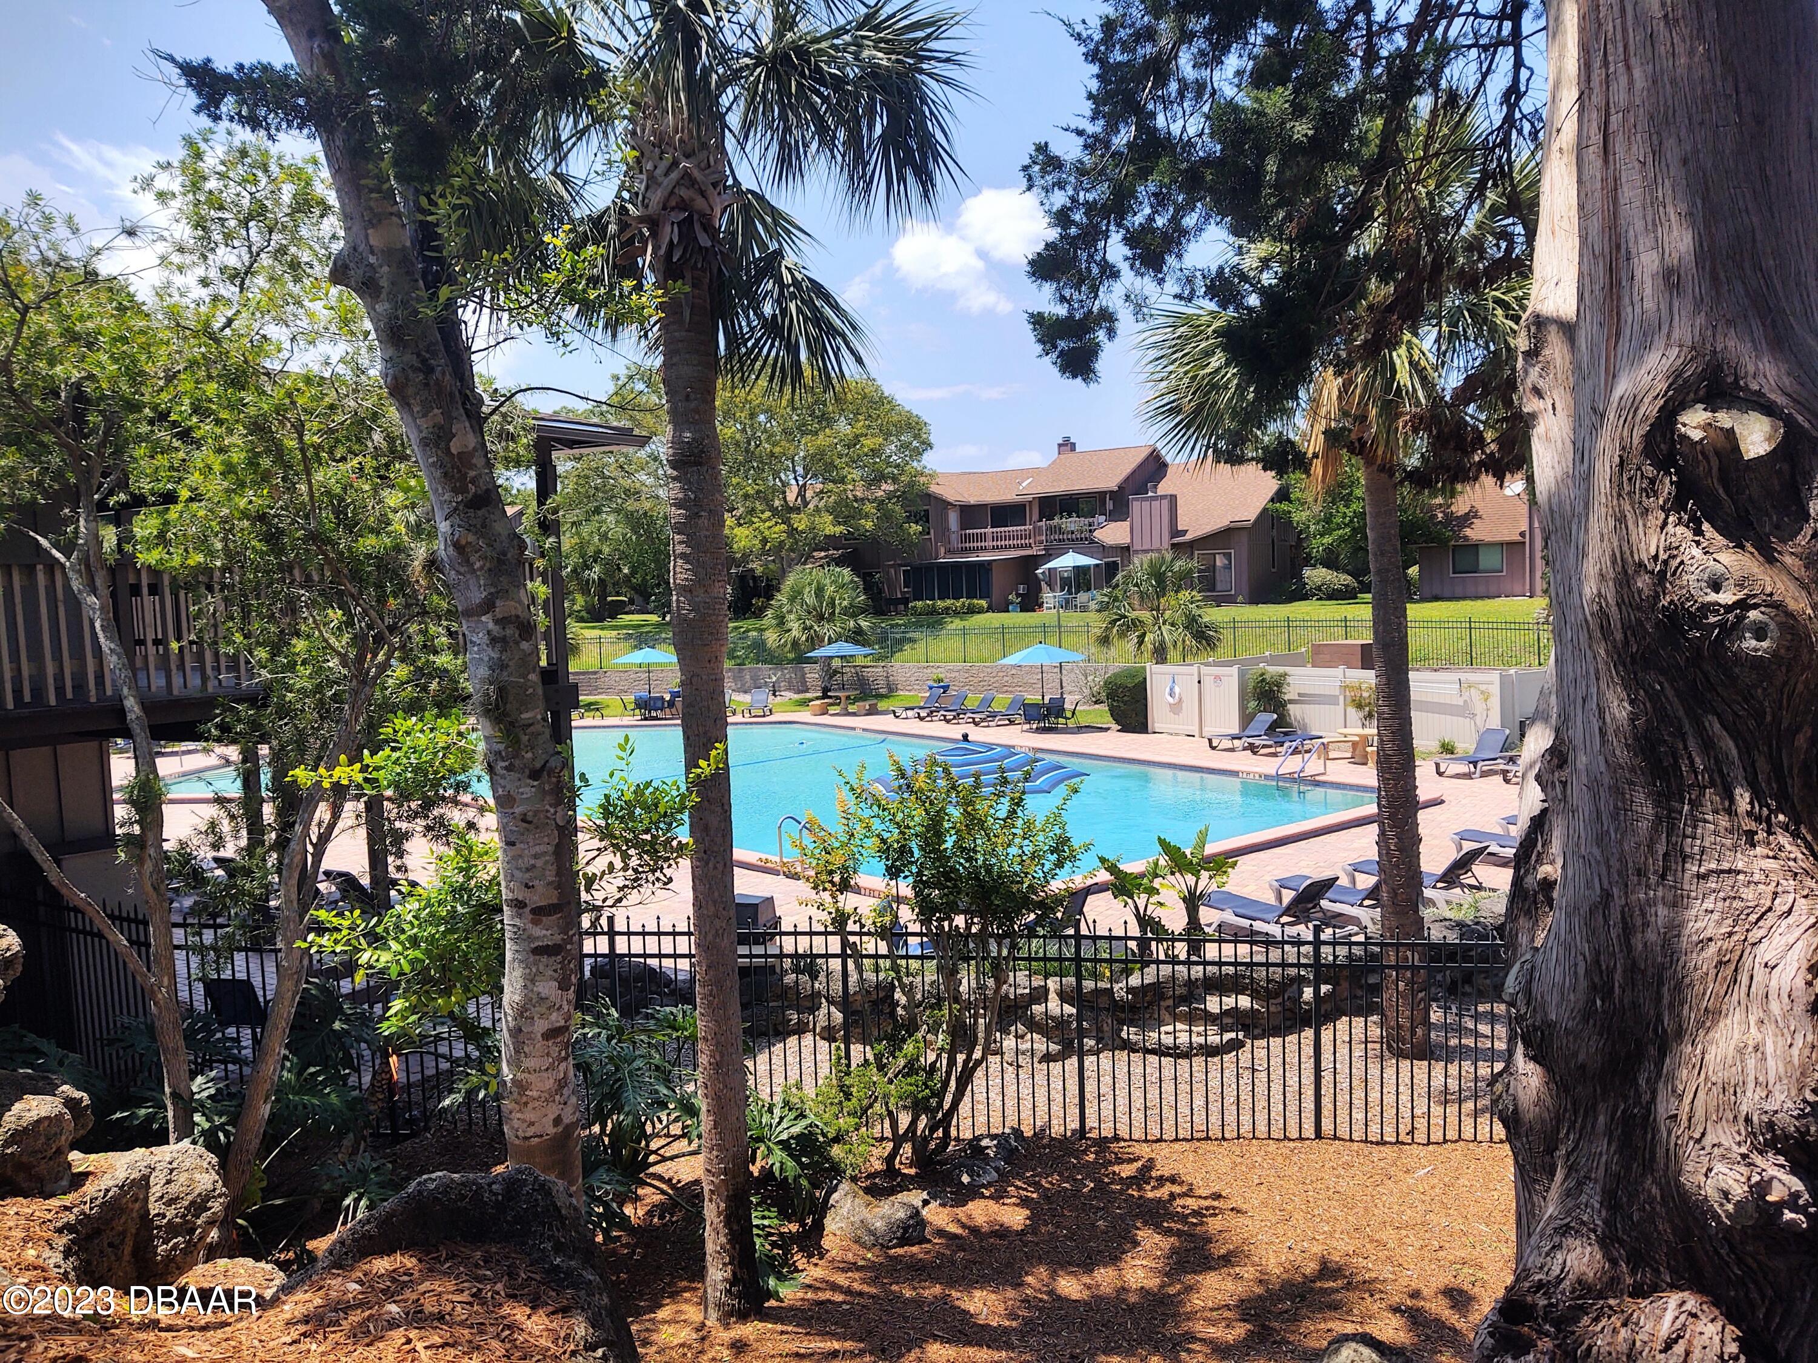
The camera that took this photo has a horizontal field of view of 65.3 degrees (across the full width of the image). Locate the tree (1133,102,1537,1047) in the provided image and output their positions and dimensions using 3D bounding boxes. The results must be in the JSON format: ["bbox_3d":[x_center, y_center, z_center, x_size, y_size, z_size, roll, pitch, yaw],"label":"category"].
[{"bbox_3d":[4.153,-0.771,12.639,4.100,8.491,4.100,-2,5,0],"label":"tree"}]

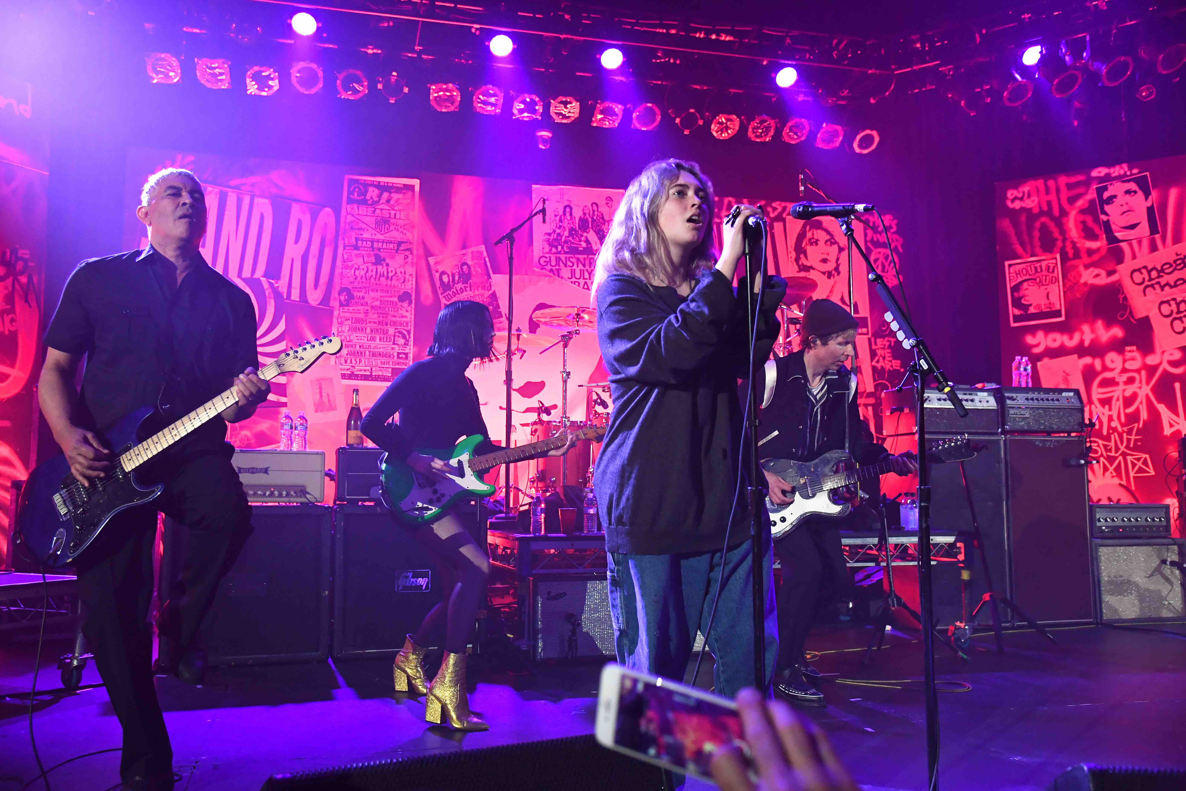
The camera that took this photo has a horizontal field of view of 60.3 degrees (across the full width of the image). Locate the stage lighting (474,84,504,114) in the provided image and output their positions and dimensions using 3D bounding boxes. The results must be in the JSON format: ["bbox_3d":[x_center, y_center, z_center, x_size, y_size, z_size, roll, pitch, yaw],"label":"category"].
[{"bbox_3d":[-0.878,-2.492,8.516,0.250,0.250,0.300,1,25,-11],"label":"stage lighting"}]

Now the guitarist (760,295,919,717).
[{"bbox_3d":[0.994,0.430,4.239,0.640,1.660,0.500,3,-5,-30],"label":"guitarist"}]

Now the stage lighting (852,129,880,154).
[{"bbox_3d":[2.477,-2.423,9.465,0.260,0.300,0.260,2,-48,-19],"label":"stage lighting"}]

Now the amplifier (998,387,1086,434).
[{"bbox_3d":[2.894,0.107,6.824,0.630,0.295,0.330,2,-6,-18],"label":"amplifier"}]

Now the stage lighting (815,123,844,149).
[{"bbox_3d":[2.189,-2.497,9.615,0.265,0.290,0.275,2,-49,-17],"label":"stage lighting"}]

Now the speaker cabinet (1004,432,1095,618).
[{"bbox_3d":[2.949,0.896,6.894,0.660,1.220,0.406,1,-6,-17],"label":"speaker cabinet"}]

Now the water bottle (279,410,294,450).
[{"bbox_3d":[-1.583,0.191,5.279,0.066,0.208,0.066,2,-6,-16],"label":"water bottle"}]

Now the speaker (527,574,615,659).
[{"bbox_3d":[-0.044,1.125,5.299,0.560,0.418,0.260,1,-5,-14],"label":"speaker"}]

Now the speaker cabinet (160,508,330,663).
[{"bbox_3d":[-1.747,0.951,5.198,0.775,0.770,0.360,2,-6,-16],"label":"speaker cabinet"}]

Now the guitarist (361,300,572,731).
[{"bbox_3d":[-0.518,0.398,3.900,0.820,1.610,0.620,-3,-7,22],"label":"guitarist"}]

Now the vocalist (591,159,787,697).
[{"bbox_3d":[0.254,0.219,2.671,0.470,1.723,0.420,6,-8,-45],"label":"vocalist"}]

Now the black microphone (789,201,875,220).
[{"bbox_3d":[0.635,-0.492,2.720,0.215,0.050,0.050,-1,0,9],"label":"black microphone"}]

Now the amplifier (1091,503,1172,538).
[{"bbox_3d":[3.562,0.850,6.944,0.600,0.225,0.280,1,-6,-14],"label":"amplifier"}]

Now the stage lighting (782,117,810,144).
[{"bbox_3d":[1.797,-2.495,9.352,0.260,0.260,0.340,1,36,-16],"label":"stage lighting"}]

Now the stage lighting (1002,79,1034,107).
[{"bbox_3d":[3.598,-2.679,8.799,0.260,0.300,0.260,2,-44,-17],"label":"stage lighting"}]

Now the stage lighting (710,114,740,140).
[{"bbox_3d":[1.171,-2.509,9.333,0.265,0.290,0.275,2,-49,-17],"label":"stage lighting"}]

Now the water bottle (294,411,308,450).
[{"bbox_3d":[-1.524,0.189,5.340,0.066,0.212,0.066,1,-6,-17],"label":"water bottle"}]

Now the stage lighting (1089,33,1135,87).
[{"bbox_3d":[4.119,-2.648,8.169,0.280,0.330,0.290,2,-49,-17],"label":"stage lighting"}]

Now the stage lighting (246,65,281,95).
[{"bbox_3d":[-2.596,-2.507,8.053,0.250,0.250,0.300,1,25,-16],"label":"stage lighting"}]

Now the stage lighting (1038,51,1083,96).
[{"bbox_3d":[3.915,-2.702,8.594,0.260,0.300,0.260,2,-43,-22],"label":"stage lighting"}]

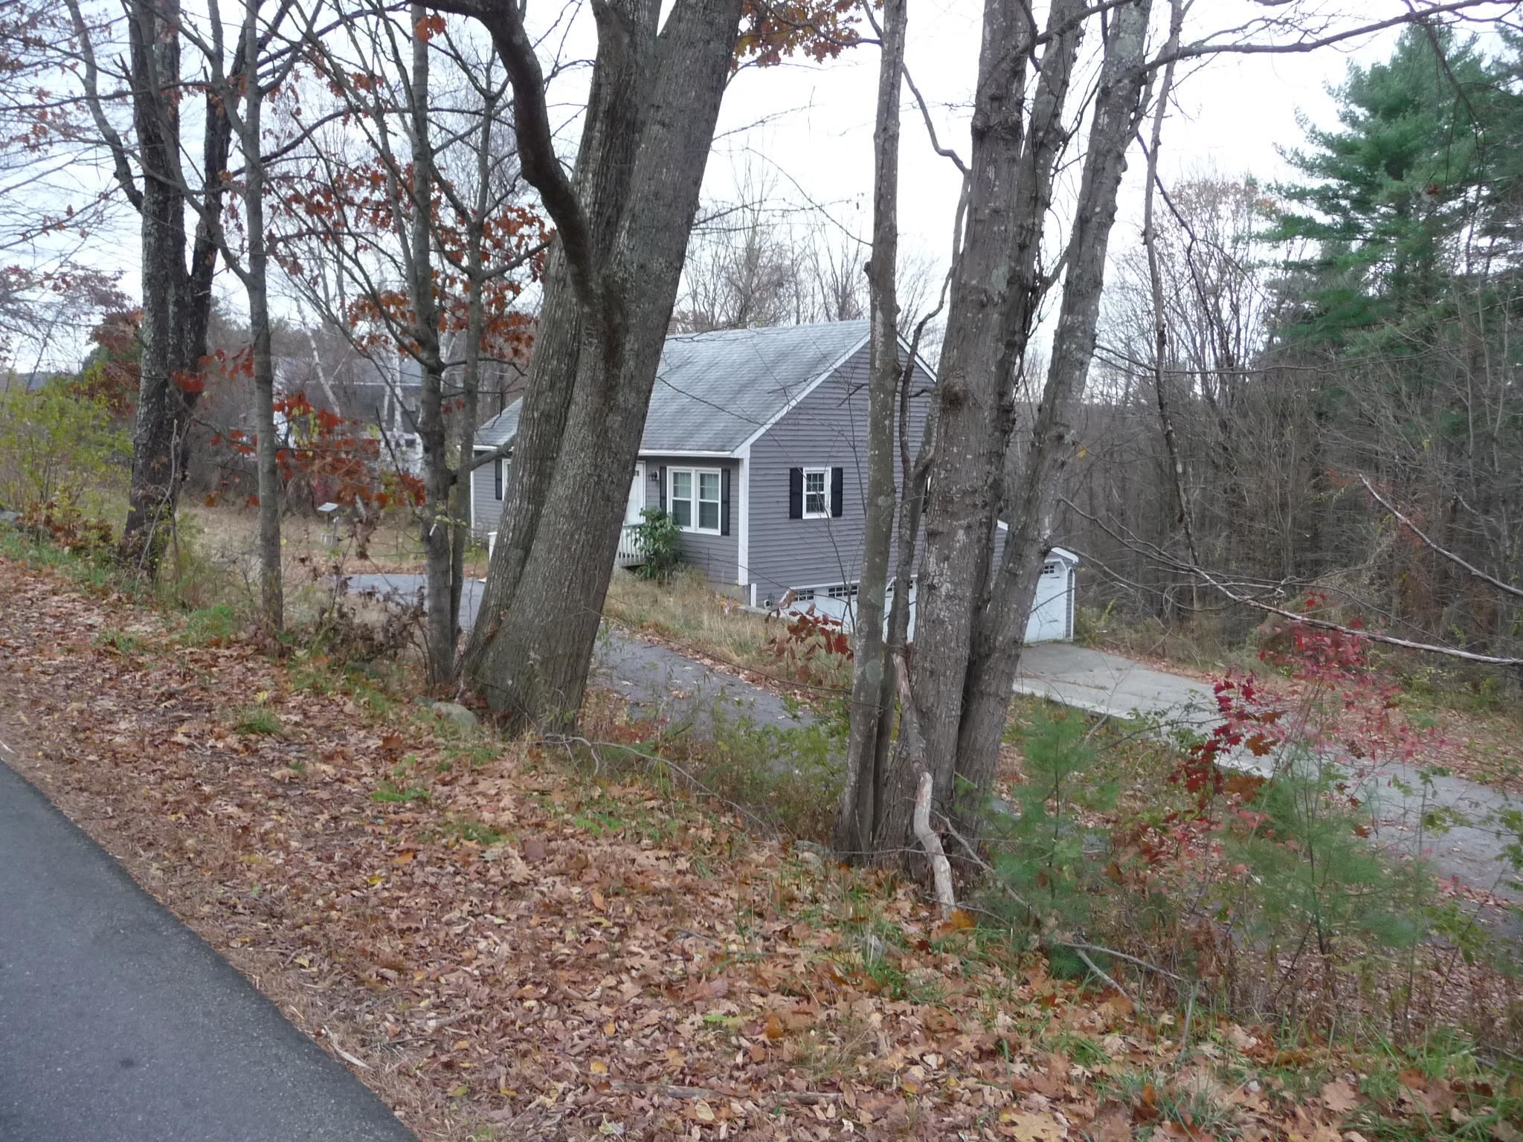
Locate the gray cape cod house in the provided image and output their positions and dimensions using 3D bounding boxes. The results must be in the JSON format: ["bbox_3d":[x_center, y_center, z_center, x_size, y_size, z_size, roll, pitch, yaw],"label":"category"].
[{"bbox_3d":[0.307,-2.233,33.527,12.828,8.154,11.264,-5,9,-43],"label":"gray cape cod house"}]

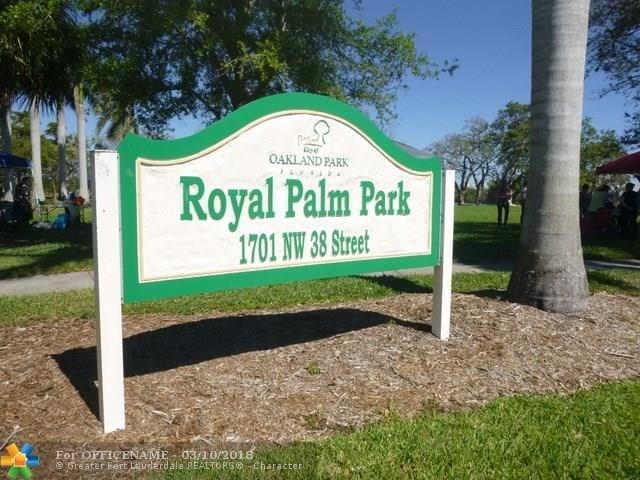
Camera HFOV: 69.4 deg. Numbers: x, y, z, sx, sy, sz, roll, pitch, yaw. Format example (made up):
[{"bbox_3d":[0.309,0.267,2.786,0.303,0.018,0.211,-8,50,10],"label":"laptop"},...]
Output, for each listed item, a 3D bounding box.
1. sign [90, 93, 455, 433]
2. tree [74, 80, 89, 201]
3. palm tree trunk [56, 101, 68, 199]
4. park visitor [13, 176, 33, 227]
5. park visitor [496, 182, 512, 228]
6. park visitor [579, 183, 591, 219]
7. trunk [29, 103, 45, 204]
[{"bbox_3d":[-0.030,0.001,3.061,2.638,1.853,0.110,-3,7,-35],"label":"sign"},{"bbox_3d":[-16.455,-6.562,32.000,0.740,8.465,0.740,1,5,0],"label":"tree"},{"bbox_3d":[-18.597,-6.302,33.500,0.680,7.730,0.680,1,5,0],"label":"palm tree trunk"},{"bbox_3d":[-9.515,-1.221,14.800,0.420,1.580,0.550,-4,7,-41],"label":"park visitor"},{"bbox_3d":[6.944,-1.333,17.400,0.540,1.652,0.340,-1,5,-17],"label":"park visitor"},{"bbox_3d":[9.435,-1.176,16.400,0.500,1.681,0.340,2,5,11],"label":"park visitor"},{"bbox_3d":[-17.442,-5.330,28.500,0.680,6.638,0.680,1,5,0],"label":"trunk"}]

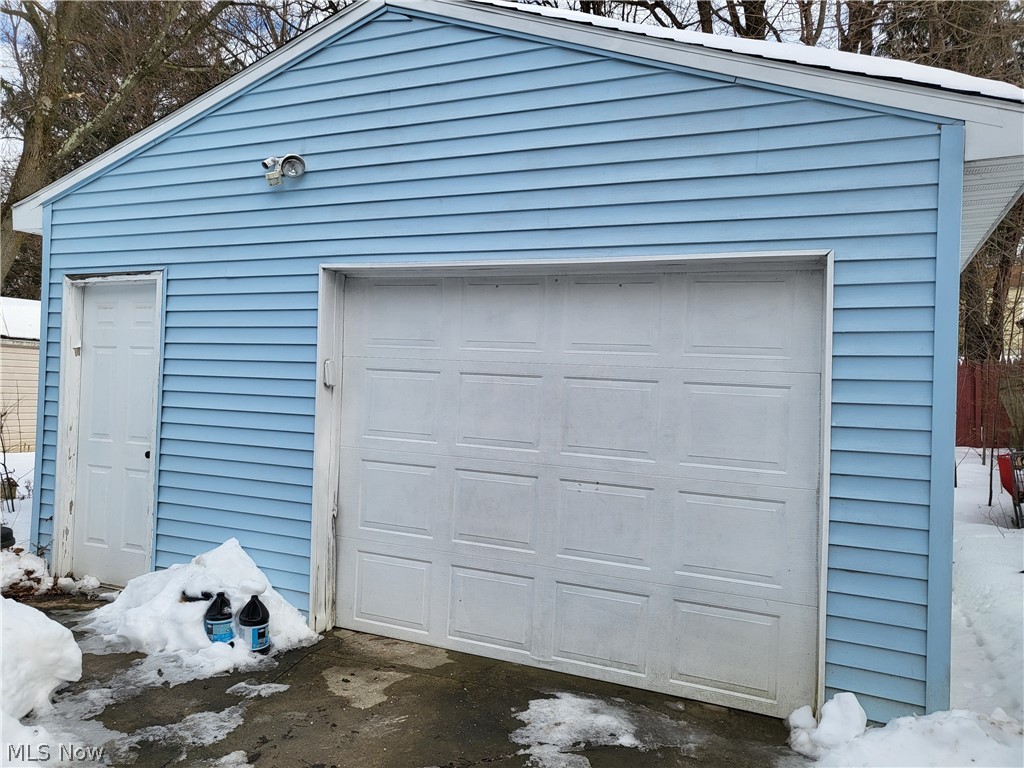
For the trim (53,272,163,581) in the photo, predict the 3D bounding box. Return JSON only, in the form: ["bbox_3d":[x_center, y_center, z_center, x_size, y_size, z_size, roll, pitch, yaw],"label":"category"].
[{"bbox_3d":[-2.705,0.304,5.231,0.989,2.113,0.150,2,0,25],"label":"trim"}]

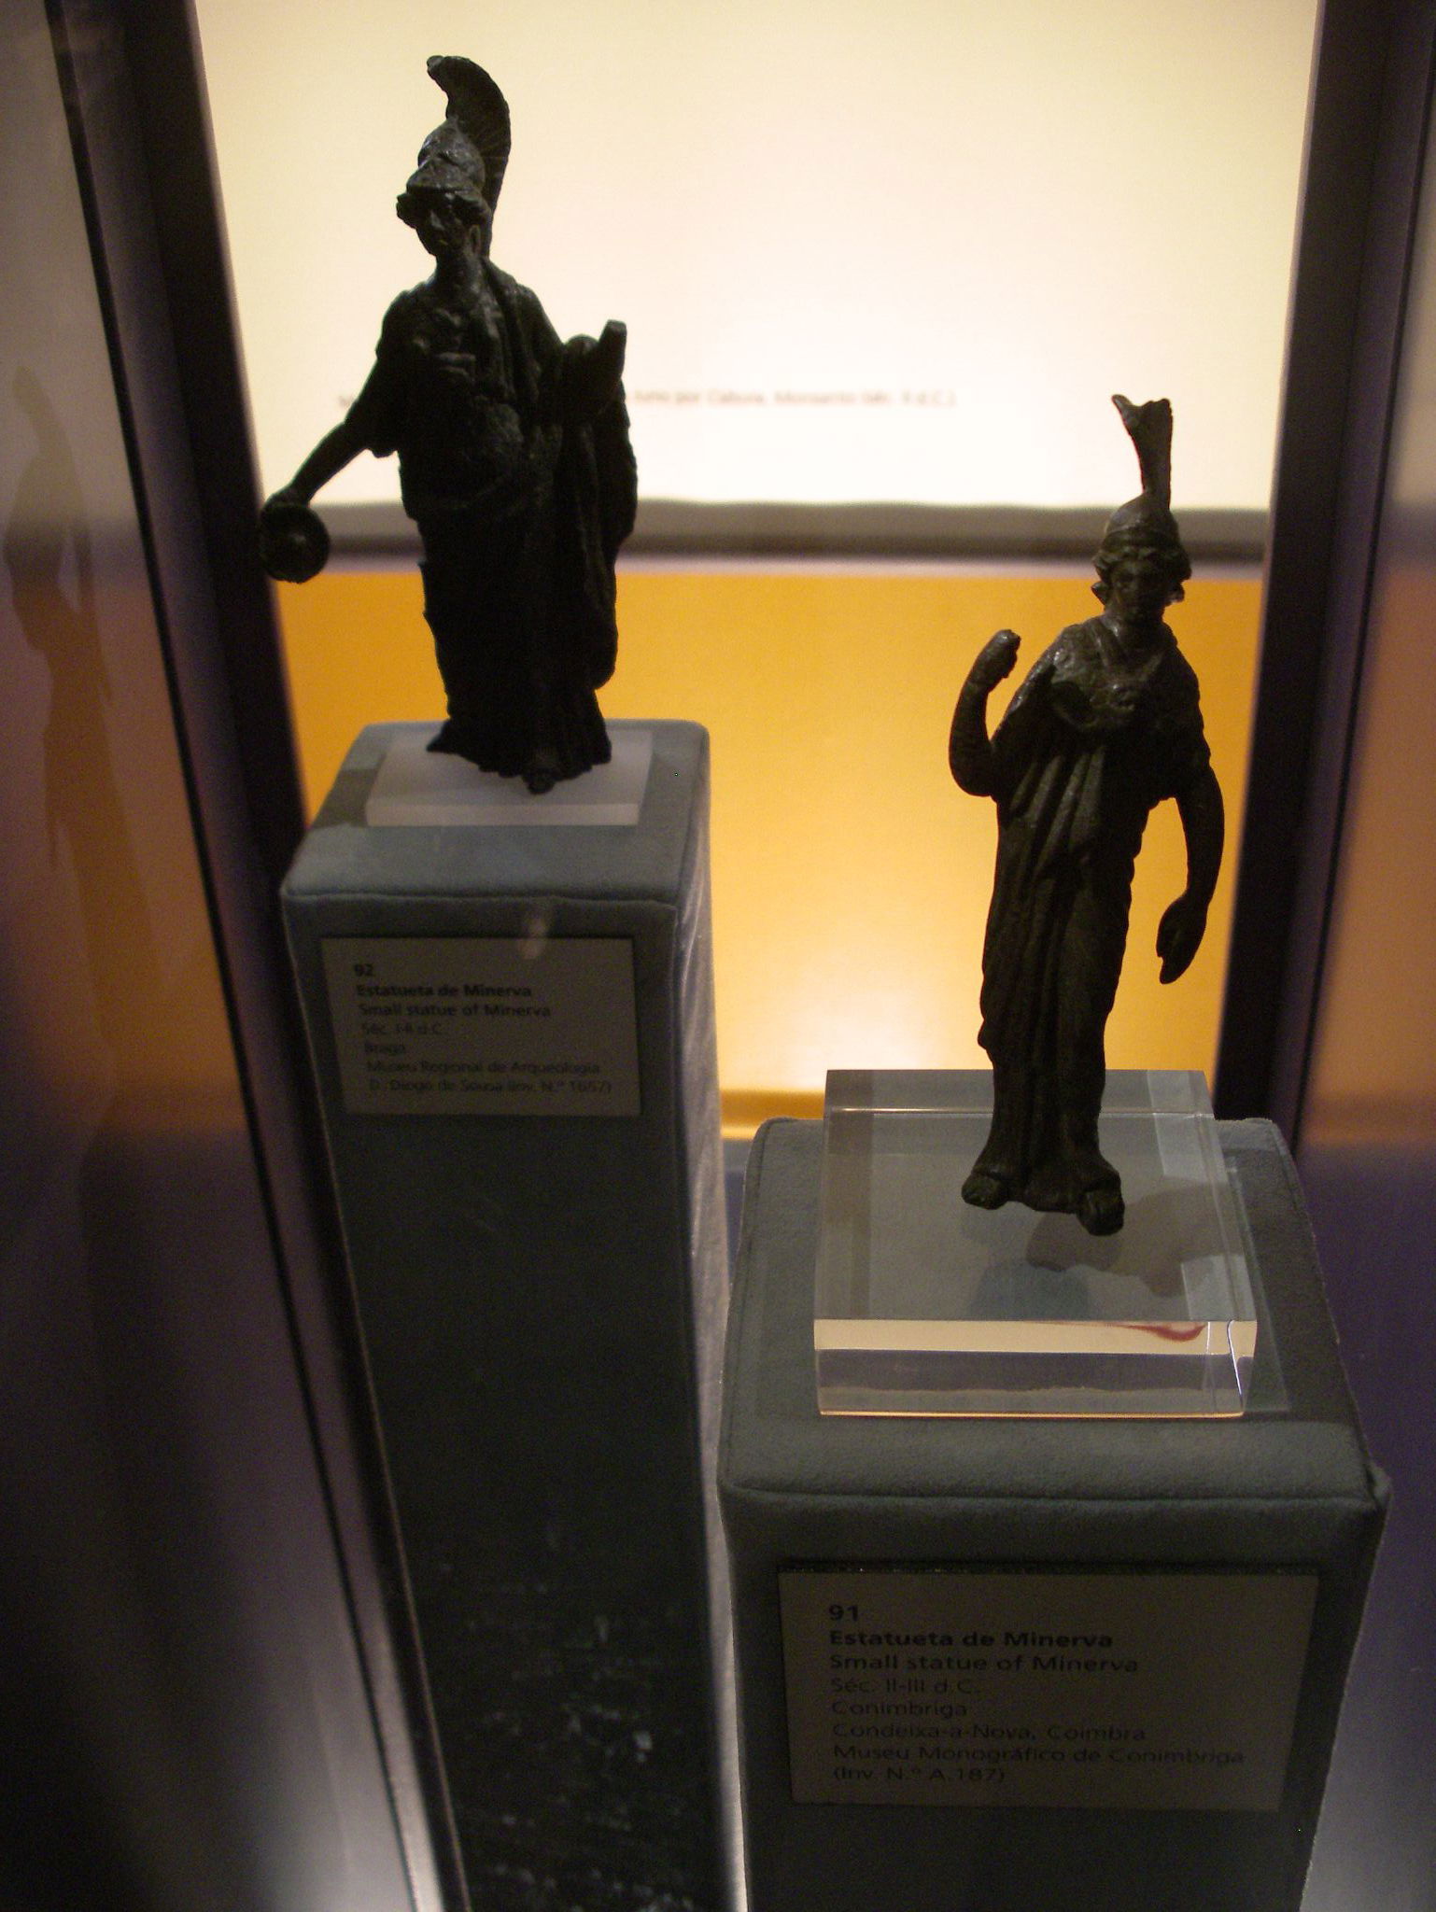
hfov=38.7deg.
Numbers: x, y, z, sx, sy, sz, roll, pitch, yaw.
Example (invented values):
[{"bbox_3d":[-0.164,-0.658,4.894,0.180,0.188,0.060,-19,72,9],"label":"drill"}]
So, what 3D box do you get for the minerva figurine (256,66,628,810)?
[{"bbox_3d":[-0.084,-0.158,0.623,0.116,0.215,0.062,2,34,7],"label":"minerva figurine"}]

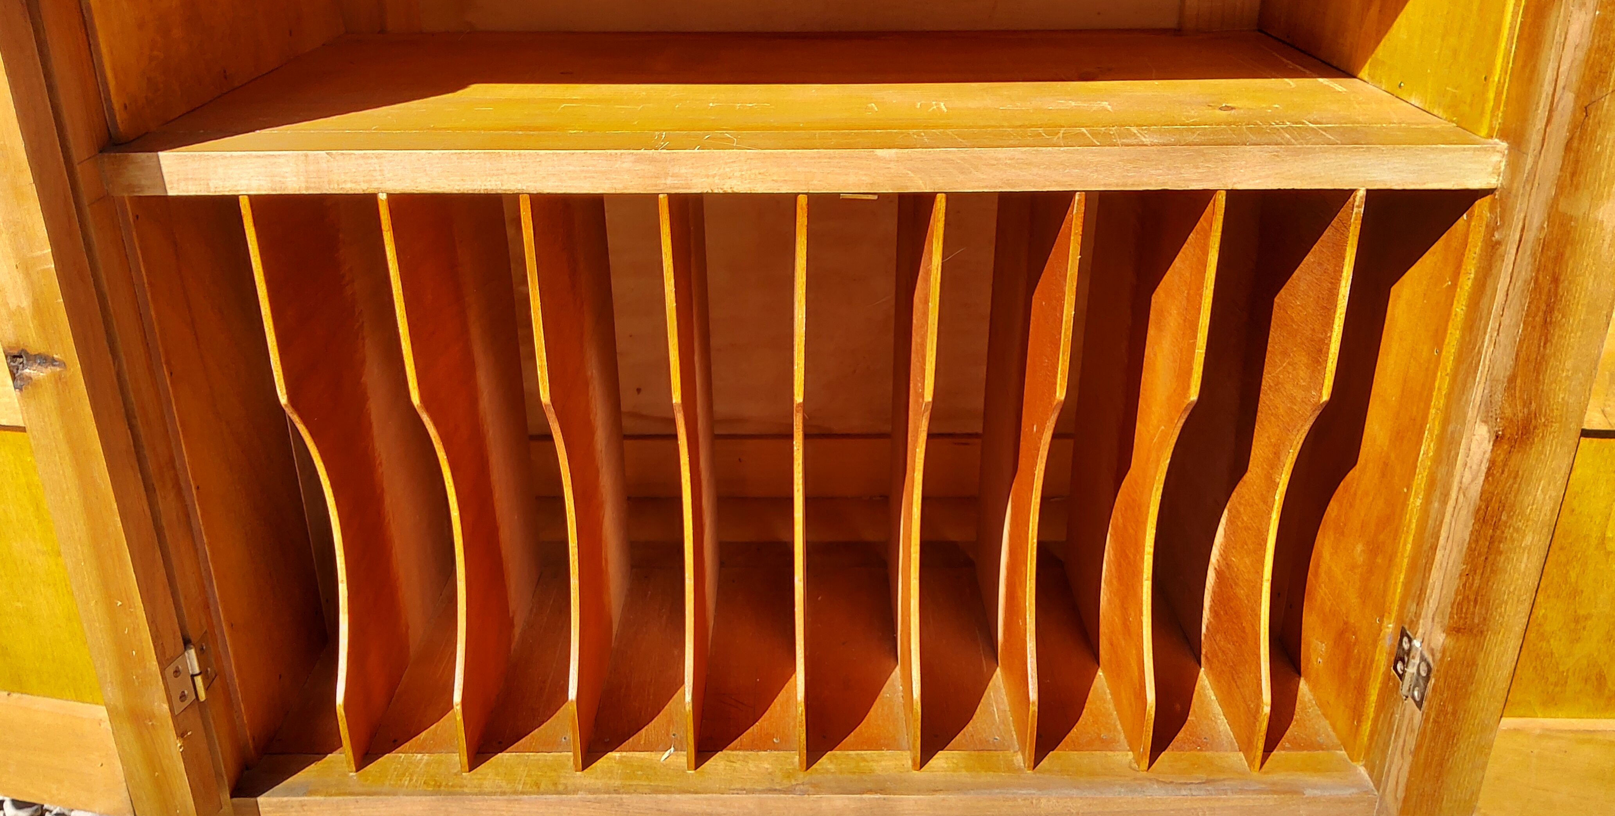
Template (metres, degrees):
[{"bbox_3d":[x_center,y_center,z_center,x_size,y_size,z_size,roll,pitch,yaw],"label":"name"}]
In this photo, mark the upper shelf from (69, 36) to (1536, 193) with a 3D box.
[{"bbox_3d":[-0.003,-0.213,0.828,0.755,0.023,0.388,0,26,0],"label":"upper shelf"}]

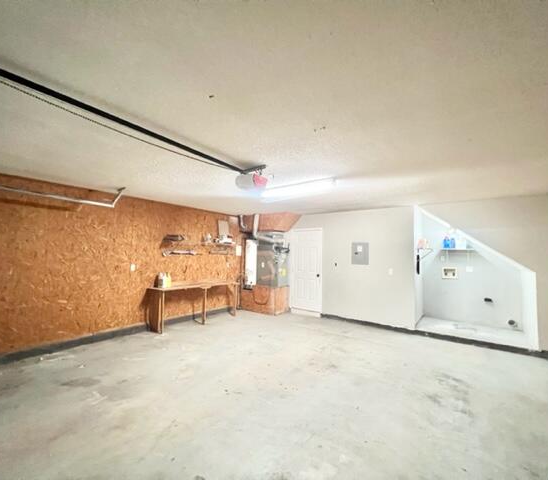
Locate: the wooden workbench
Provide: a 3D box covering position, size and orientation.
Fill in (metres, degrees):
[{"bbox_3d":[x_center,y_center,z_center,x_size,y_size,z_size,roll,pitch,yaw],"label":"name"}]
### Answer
[{"bbox_3d":[-1.563,1.312,5.010,0.460,0.770,1.860,-1,-4,36],"label":"wooden workbench"}]

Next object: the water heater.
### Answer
[{"bbox_3d":[-0.561,0.613,6.338,0.410,1.280,0.410,1,-3,0],"label":"water heater"}]

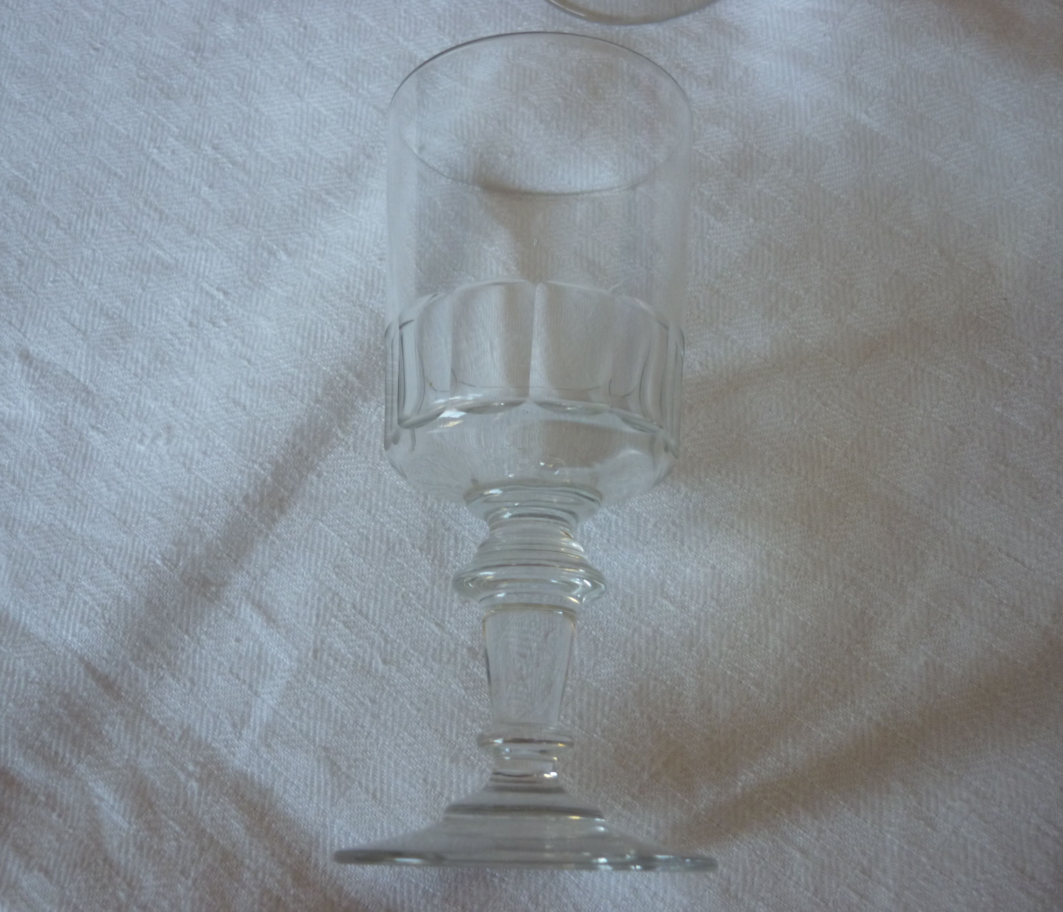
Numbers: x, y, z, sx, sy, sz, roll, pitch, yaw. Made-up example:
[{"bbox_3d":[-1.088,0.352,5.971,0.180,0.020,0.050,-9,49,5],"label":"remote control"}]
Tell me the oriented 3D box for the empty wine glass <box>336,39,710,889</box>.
[{"bbox_3d":[0.000,0.001,0.218,0.064,0.064,0.145,1,73,2],"label":"empty wine glass"}]

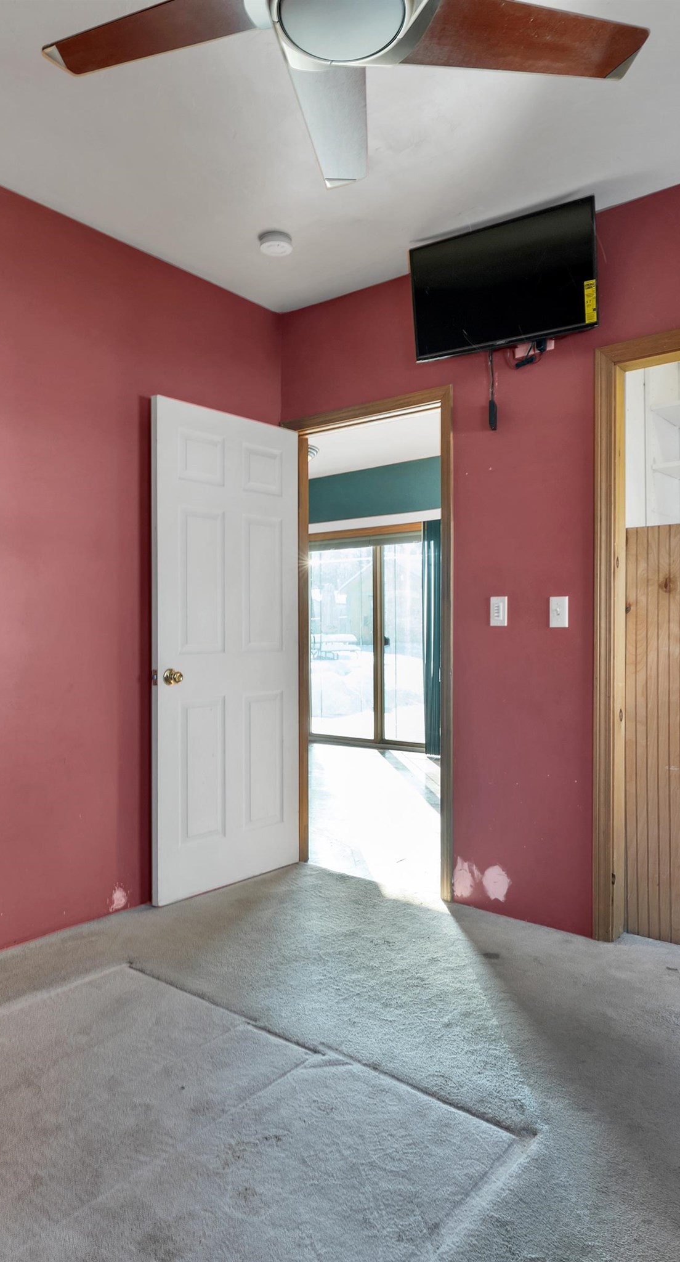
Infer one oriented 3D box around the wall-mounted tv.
[{"bbox_3d":[0.608,-1.302,2.985,0.730,0.430,0.070,0,9,33],"label":"wall-mounted tv"}]

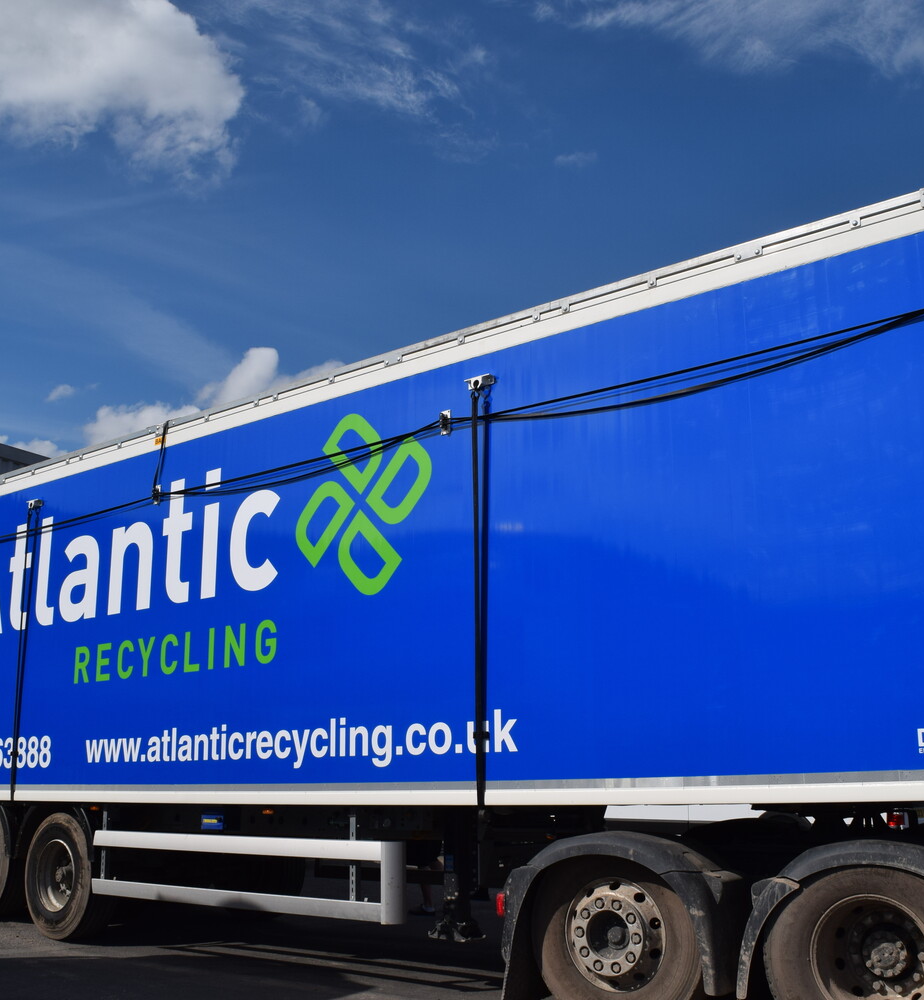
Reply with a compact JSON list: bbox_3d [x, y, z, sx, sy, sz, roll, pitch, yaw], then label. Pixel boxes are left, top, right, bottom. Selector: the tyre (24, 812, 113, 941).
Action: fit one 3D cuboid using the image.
[{"bbox_3d":[-3.458,3.350,10.072,1.042,1.042,0.374,-9,-17,37],"label":"tyre"}]

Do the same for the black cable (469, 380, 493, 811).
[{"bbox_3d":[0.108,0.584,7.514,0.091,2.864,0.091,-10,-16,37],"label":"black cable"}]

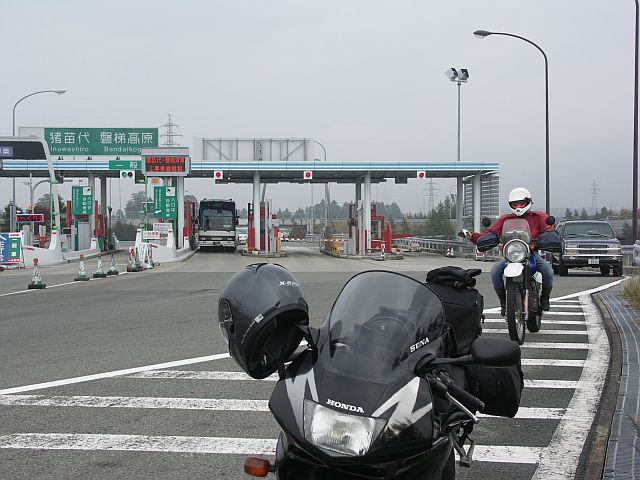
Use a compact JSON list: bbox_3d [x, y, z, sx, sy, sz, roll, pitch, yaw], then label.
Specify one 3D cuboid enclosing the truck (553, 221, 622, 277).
[{"bbox_3d":[8.060,0.220,36.200,1.820,1.670,4.600,0,0,6],"label":"truck"}]

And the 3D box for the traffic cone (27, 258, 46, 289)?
[{"bbox_3d":[-6.608,0.786,27.600,0.410,0.705,0.410,0,0,-6],"label":"traffic cone"}]

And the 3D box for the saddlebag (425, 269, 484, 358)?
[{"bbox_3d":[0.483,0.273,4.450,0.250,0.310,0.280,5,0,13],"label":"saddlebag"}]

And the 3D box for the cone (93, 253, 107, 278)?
[{"bbox_3d":[-6.337,0.726,34.100,0.400,0.705,0.400,0,0,-6],"label":"cone"}]

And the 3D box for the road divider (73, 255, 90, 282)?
[{"bbox_3d":[-6.425,0.748,32.000,0.400,0.700,0.400,0,0,-6],"label":"road divider"}]

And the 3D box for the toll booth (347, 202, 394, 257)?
[{"bbox_3d":[2.925,-0.587,69.500,2.200,2.950,2.600,0,0,-5],"label":"toll booth"}]

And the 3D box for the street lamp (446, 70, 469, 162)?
[{"bbox_3d":[9.473,-5.578,82.000,1.100,12.600,1.300,0,1,-37],"label":"street lamp"}]

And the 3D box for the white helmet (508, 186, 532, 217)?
[{"bbox_3d":[2.207,-0.416,13.050,0.250,0.290,0.340,0,0,18],"label":"white helmet"}]

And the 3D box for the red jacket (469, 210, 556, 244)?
[{"bbox_3d":[2.128,-0.039,13.050,0.900,0.560,0.500,0,0,14],"label":"red jacket"}]

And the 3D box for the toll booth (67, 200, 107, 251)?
[{"bbox_3d":[-13.303,-0.742,67.500,2.100,2.950,2.600,0,0,-5],"label":"toll booth"}]

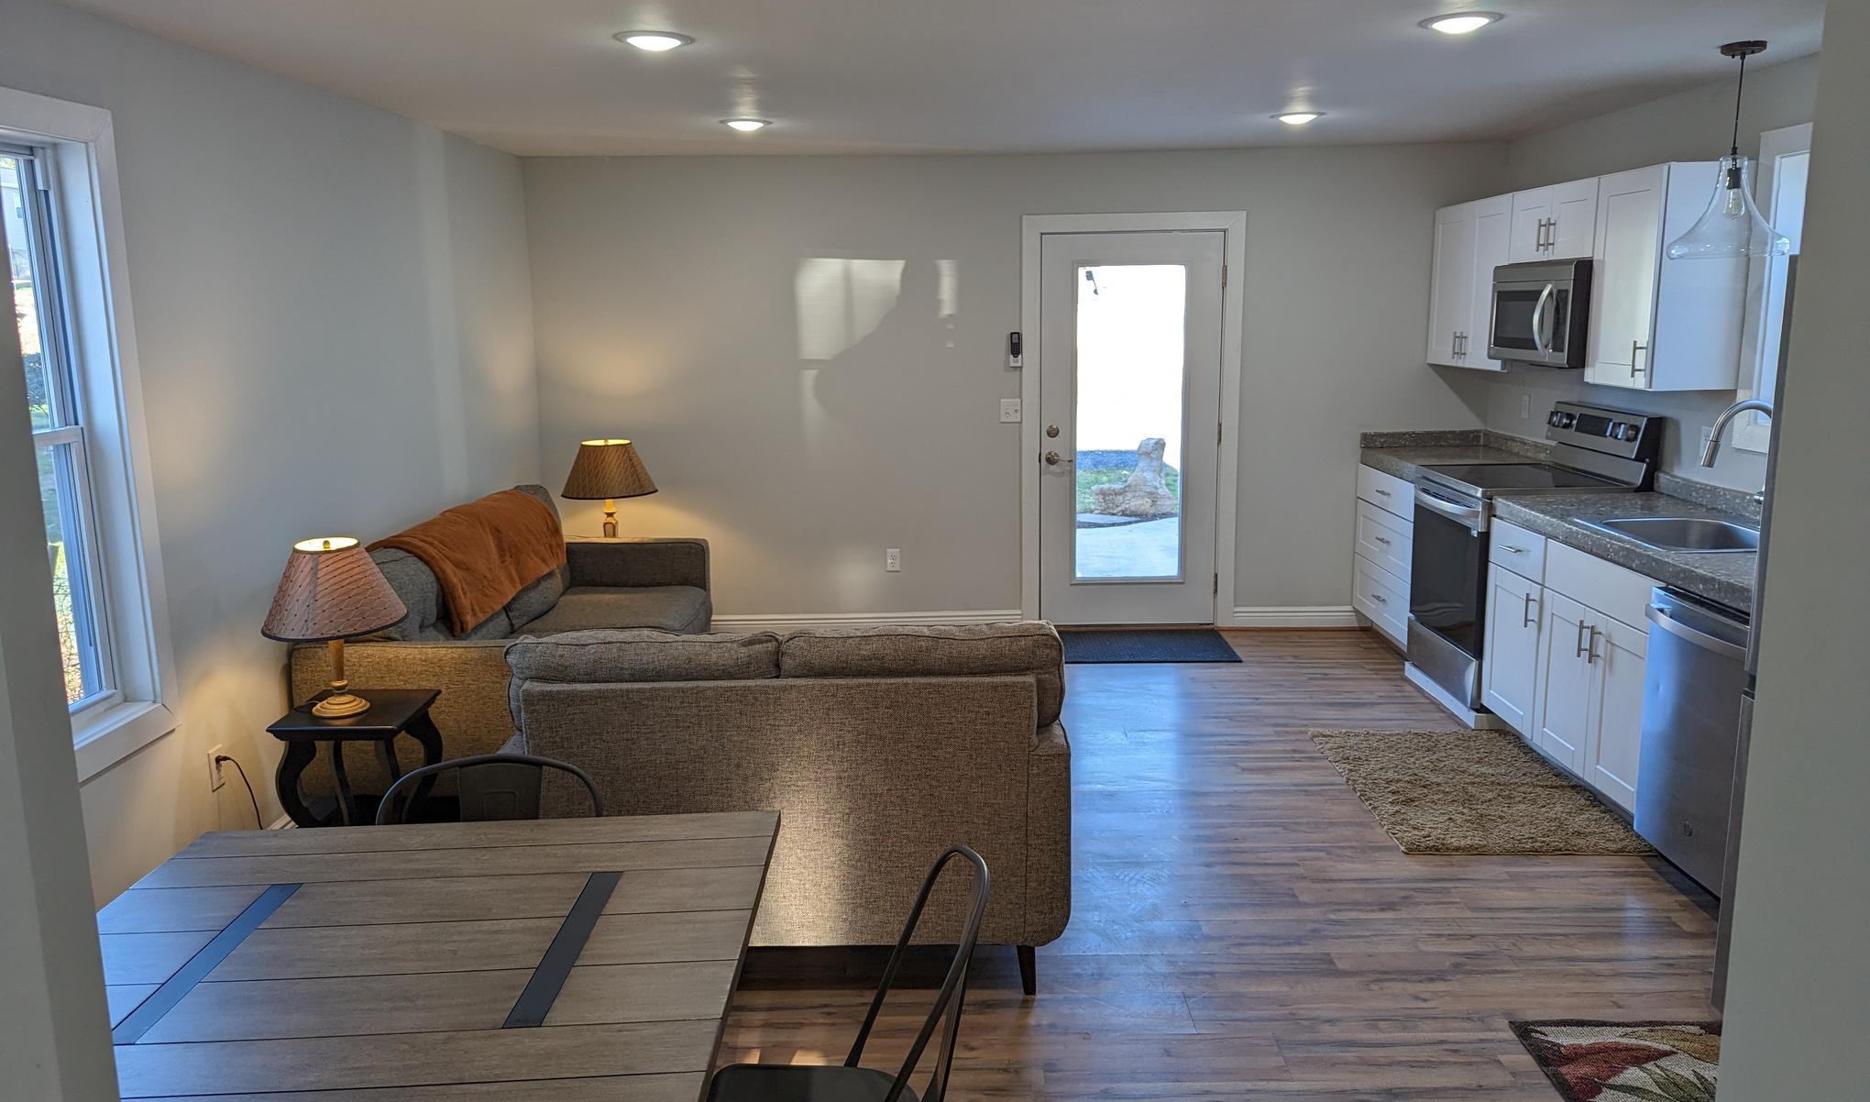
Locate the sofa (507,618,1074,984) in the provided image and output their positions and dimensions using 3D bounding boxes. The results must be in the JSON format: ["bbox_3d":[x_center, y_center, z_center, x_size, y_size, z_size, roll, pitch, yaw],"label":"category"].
[{"bbox_3d":[-0.356,0.563,3.573,1.395,0.935,0.900,0,11,1],"label":"sofa"}]

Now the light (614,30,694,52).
[{"bbox_3d":[-0.783,-1.421,3.642,0.210,0.034,0.210,-1,11,1],"label":"light"}]

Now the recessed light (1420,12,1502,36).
[{"bbox_3d":[1.426,-1.425,3.528,0.210,0.034,0.210,-1,11,1],"label":"recessed light"}]

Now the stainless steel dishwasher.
[{"bbox_3d":[2.432,0.554,3.649,0.630,0.820,0.600,-1,11,1],"label":"stainless steel dishwasher"}]

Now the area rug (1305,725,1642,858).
[{"bbox_3d":[1.853,0.810,4.586,0.750,0.025,1.185,0,11,1],"label":"area rug"}]

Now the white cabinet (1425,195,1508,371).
[{"bbox_3d":[2.623,-1.231,6.016,0.330,0.745,0.885,0,11,1],"label":"white cabinet"}]

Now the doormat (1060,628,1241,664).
[{"bbox_3d":[1.002,0.467,6.476,0.910,0.012,0.645,0,11,1],"label":"doormat"}]

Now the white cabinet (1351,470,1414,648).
[{"bbox_3d":[2.497,0.035,6.337,0.620,0.830,0.855,-1,11,1],"label":"white cabinet"}]

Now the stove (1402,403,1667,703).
[{"bbox_3d":[2.462,-0.007,5.497,0.690,1.170,0.762,-1,11,1],"label":"stove"}]

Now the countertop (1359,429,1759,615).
[{"bbox_3d":[2.457,-0.207,4.909,0.645,0.170,3.445,0,11,1],"label":"countertop"}]

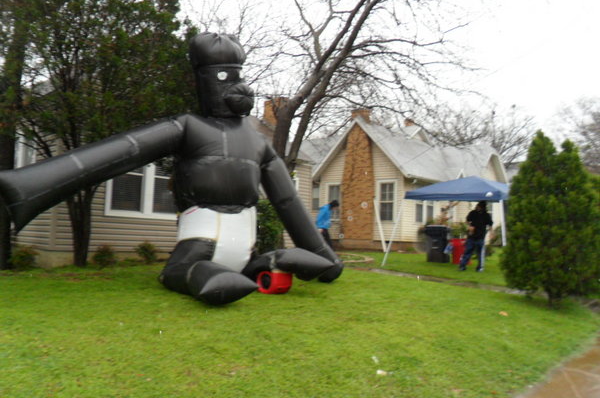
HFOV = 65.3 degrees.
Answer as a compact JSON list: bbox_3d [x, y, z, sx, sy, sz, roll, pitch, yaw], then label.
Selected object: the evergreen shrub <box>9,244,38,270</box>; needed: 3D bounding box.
[{"bbox_3d":[-5.004,1.062,8.500,0.540,0.480,0.520,2,-5,0],"label":"evergreen shrub"}]

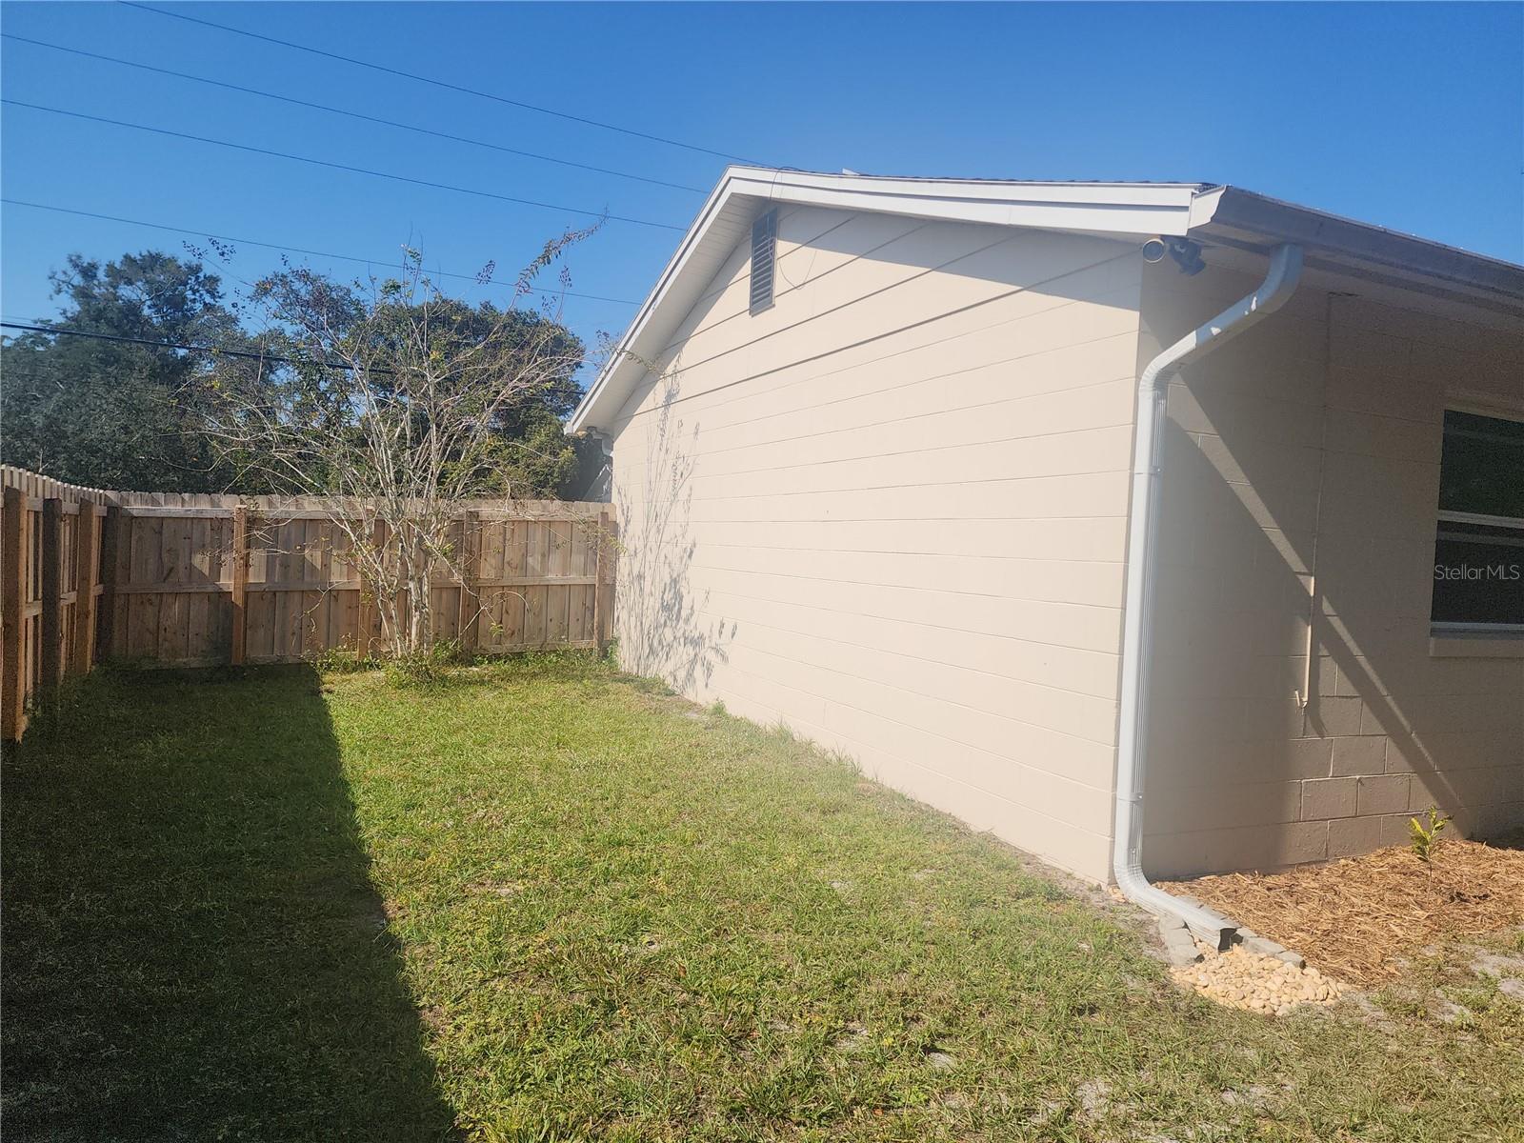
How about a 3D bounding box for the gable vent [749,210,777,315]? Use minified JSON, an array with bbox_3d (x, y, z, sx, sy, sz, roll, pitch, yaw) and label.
[{"bbox_3d":[0.011,-2.462,8.133,0.050,0.765,0.450,2,1,-24],"label":"gable vent"}]

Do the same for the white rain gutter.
[{"bbox_3d":[1.790,0.110,4.152,0.088,2.722,0.700,2,1,-24],"label":"white rain gutter"}]

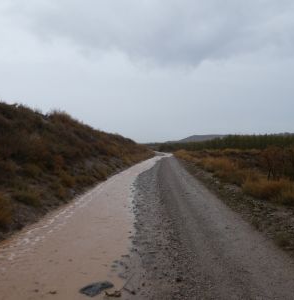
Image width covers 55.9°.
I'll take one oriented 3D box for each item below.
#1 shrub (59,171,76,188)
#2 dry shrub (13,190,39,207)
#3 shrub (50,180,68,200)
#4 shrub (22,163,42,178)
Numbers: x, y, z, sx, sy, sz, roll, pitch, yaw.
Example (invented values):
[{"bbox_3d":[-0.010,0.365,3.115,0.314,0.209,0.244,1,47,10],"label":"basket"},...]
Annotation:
[{"bbox_3d":[-2.535,0.941,8.843,0.510,0.563,0.485,0,1,0],"label":"shrub"},{"bbox_3d":[-2.736,1.101,6.297,0.590,0.356,0.561,0,1,0],"label":"dry shrub"},{"bbox_3d":[-2.429,1.112,7.612,0.494,0.538,0.469,0,1,0],"label":"shrub"},{"bbox_3d":[-3.255,0.578,7.815,0.564,0.442,0.535,0,1,0],"label":"shrub"}]

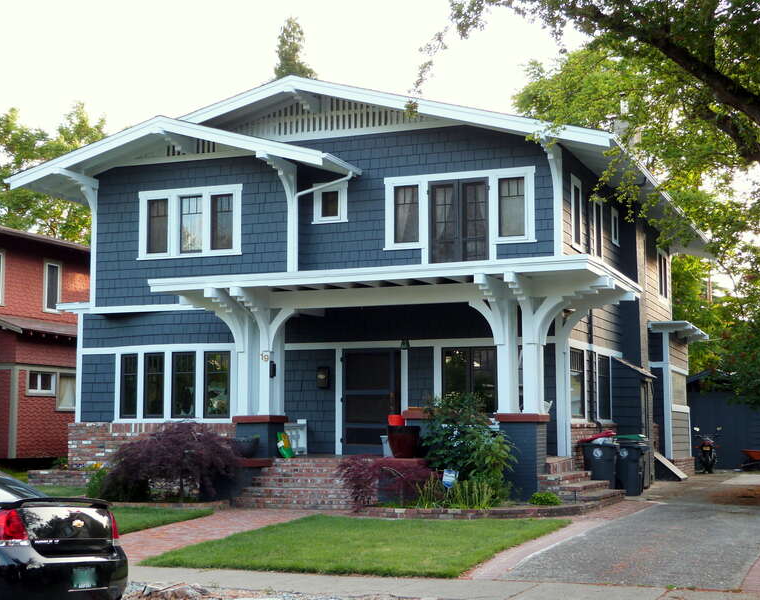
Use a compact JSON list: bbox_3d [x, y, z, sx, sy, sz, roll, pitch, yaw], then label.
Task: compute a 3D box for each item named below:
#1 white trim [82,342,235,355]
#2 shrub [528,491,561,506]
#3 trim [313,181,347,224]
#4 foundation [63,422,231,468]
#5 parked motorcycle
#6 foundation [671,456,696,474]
[{"bbox_3d":[-4.461,0.967,24.340,3.620,0.135,0.060,-2,-6,21],"label":"white trim"},{"bbox_3d":[2.682,3.217,19.850,0.500,0.250,0.420,-2,-6,21],"label":"shrub"},{"bbox_3d":[-0.990,-1.918,24.024,0.740,0.817,0.140,-3,-7,21],"label":"trim"},{"bbox_3d":[-4.496,2.905,24.248,3.830,0.920,0.300,-2,-6,21],"label":"foundation"},{"bbox_3d":[8.712,3.990,32.656,0.800,1.200,2.000,-2,-6,17],"label":"parked motorcycle"},{"bbox_3d":[7.723,4.261,31.365,0.300,0.441,4.100,-3,-7,21],"label":"foundation"}]

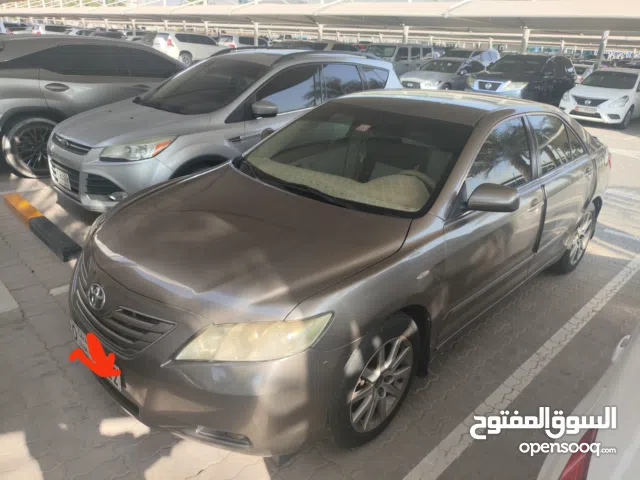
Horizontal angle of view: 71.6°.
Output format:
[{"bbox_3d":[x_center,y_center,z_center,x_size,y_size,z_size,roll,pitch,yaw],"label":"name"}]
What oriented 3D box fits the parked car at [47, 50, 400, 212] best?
[{"bbox_3d":[-0.805,-1.475,5.452,1.870,1.680,4.520,22,30,36],"label":"parked car"}]

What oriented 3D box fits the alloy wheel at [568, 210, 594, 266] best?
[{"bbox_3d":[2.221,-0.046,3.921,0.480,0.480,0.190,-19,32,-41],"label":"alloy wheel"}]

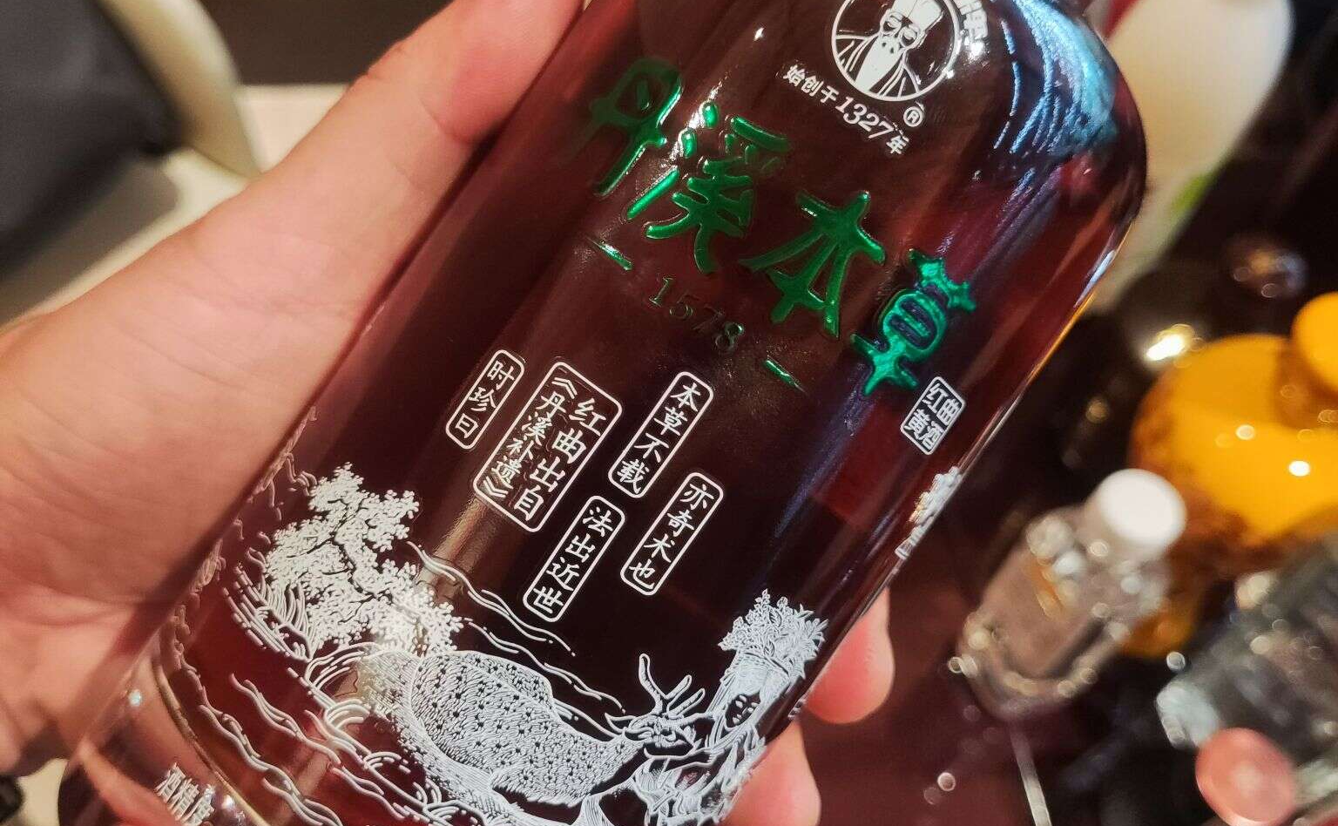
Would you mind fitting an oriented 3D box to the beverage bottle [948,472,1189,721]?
[{"bbox_3d":[0.159,0.067,0.499,0.059,0.120,0.059,12,54,0],"label":"beverage bottle"}]

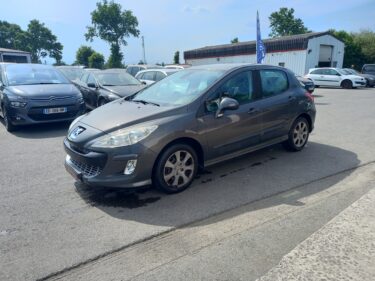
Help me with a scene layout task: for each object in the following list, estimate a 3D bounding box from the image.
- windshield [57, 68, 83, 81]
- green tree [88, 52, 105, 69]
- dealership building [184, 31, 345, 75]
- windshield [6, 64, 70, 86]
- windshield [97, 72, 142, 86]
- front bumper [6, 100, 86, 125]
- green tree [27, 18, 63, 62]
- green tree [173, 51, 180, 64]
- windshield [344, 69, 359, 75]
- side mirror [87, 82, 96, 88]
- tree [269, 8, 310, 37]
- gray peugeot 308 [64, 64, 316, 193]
[{"bbox_3d":[-5.311,-2.974,12.236,1.450,0.520,0.750,-12,19,-38],"label":"windshield"},{"bbox_3d":[-14.224,-11.614,42.417,2.471,4.145,2.471,-7,16,-24],"label":"green tree"},{"bbox_3d":[8.804,-11.294,38.250,8.500,5.300,22.300,-11,18,-34],"label":"dealership building"},{"bbox_3d":[-3.954,-1.688,7.072,1.500,0.540,0.780,-13,19,-40],"label":"windshield"},{"bbox_3d":[-2.297,-1.988,8.755,1.450,0.420,0.800,-13,19,-40],"label":"windshield"},{"bbox_3d":[-3.275,-0.663,6.603,1.830,0.550,0.600,-14,19,-40],"label":"front bumper"},{"bbox_3d":[-23.919,-15.157,45.610,6.029,9.531,6.029,-7,16,-24],"label":"green tree"},{"bbox_3d":[-2.026,-14.914,52.940,1.600,4.926,1.600,-1,15,0],"label":"green tree"},{"bbox_3d":[13.628,-5.709,22.495,1.400,0.450,0.700,-12,19,-38],"label":"windshield"},{"bbox_3d":[-2.726,-1.518,7.580,0.240,0.170,0.160,-14,19,-40],"label":"side mirror"},{"bbox_3d":[17.220,-16.991,47.314,7.200,11.148,7.200,-1,15,0],"label":"tree"},{"bbox_3d":[0.331,-0.446,4.396,4.280,1.500,1.880,-12,18,-36],"label":"gray peugeot 308"}]

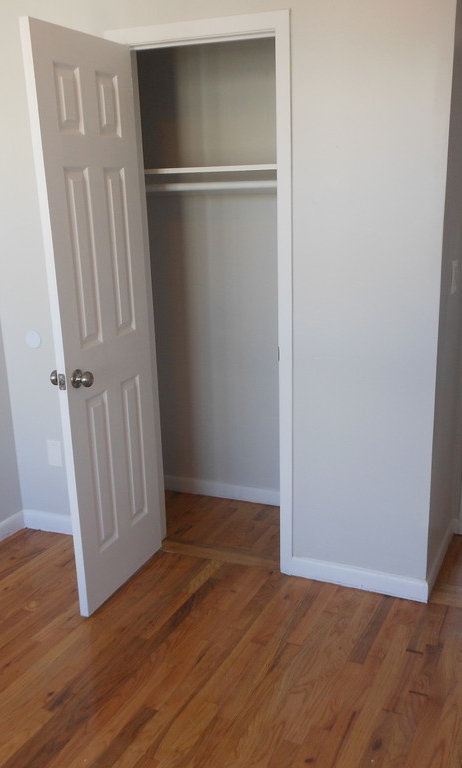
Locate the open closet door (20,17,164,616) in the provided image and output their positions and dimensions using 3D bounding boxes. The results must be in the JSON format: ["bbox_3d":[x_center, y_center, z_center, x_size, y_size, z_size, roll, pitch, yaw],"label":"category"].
[{"bbox_3d":[-0.463,-0.181,2.728,0.036,2.030,0.557,5,18,24],"label":"open closet door"}]

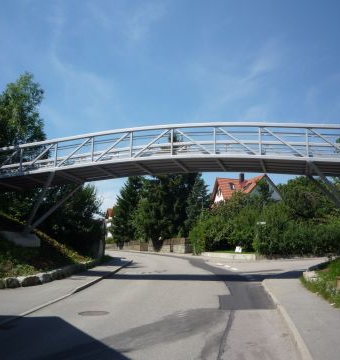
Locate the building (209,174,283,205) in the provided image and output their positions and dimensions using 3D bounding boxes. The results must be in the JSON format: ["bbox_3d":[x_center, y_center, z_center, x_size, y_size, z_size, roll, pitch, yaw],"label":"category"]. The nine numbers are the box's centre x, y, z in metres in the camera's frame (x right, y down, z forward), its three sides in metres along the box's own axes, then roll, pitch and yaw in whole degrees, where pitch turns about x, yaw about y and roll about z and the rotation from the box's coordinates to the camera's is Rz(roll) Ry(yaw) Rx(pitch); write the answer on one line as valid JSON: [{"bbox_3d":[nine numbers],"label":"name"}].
[{"bbox_3d":[10.559,4.136,57.437,10.500,9.200,10.500,2,-7,-12],"label":"building"}]

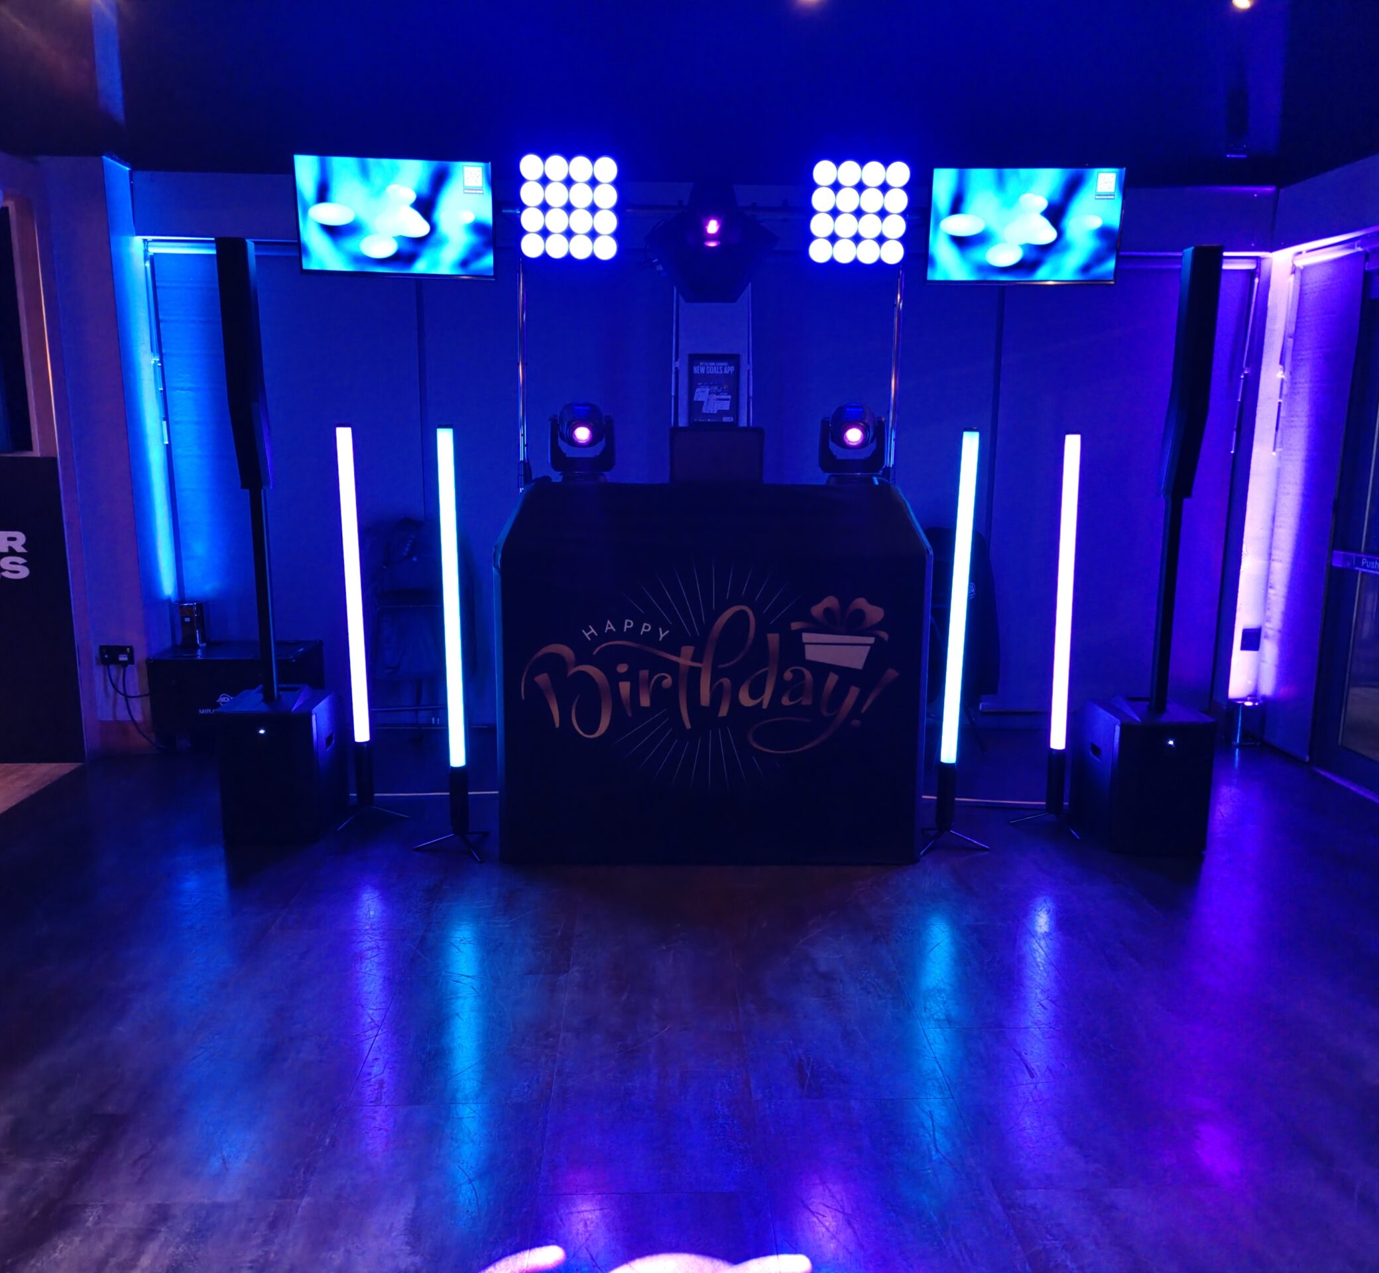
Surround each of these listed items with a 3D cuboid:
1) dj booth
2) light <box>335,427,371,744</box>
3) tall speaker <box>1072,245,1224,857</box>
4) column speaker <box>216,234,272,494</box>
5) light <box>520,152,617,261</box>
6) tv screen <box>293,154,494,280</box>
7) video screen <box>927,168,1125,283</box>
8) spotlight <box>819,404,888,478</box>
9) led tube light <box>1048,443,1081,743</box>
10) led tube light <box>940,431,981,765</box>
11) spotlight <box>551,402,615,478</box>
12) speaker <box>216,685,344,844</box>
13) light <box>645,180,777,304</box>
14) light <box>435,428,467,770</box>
[{"bbox_3d":[0.060,0.100,4.197,1.430,1.280,0.700,0,11,0],"label":"dj booth"},{"bbox_3d":[-1.217,-0.173,4.074,0.052,1.163,0.052,0,11,0],"label":"light"},{"bbox_3d":[1.642,-0.282,3.930,0.340,2.030,0.430,0,11,0],"label":"tall speaker"},{"bbox_3d":[-1.526,-0.924,3.869,0.100,0.835,0.135,0,11,0],"label":"column speaker"},{"bbox_3d":[-0.445,-1.594,4.179,0.370,0.380,0.120,-1,12,-7],"label":"light"},{"bbox_3d":[-1.096,-1.571,4.241,0.725,0.430,0.070,-1,16,-7],"label":"tv screen"},{"bbox_3d":[1.258,-1.538,4.220,0.715,0.412,0.060,1,13,3],"label":"video screen"},{"bbox_3d":[0.620,-0.722,4.266,0.240,0.325,0.210,0,11,-2],"label":"spotlight"},{"bbox_3d":[1.341,-0.146,4.027,0.052,1.152,0.052,-1,11,0],"label":"led tube light"},{"bbox_3d":[0.917,-0.117,3.829,0.052,1.156,0.052,1,11,0],"label":"led tube light"},{"bbox_3d":[-0.398,-0.721,4.229,0.240,0.325,0.210,0,11,-2],"label":"spotlight"},{"bbox_3d":[-1.526,0.475,4.293,0.345,0.485,0.420,1,11,1],"label":"speaker"},{"bbox_3d":[0.081,-1.458,4.154,0.465,0.410,0.340,0,11,-2],"label":"light"},{"bbox_3d":[-0.800,-0.114,3.786,0.052,1.167,0.052,0,11,0],"label":"light"}]

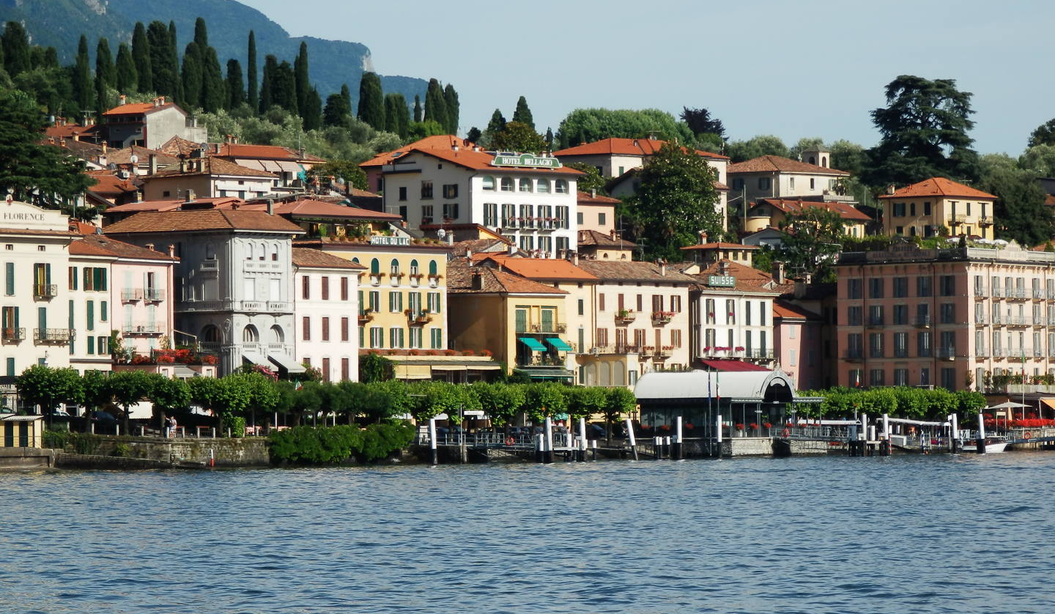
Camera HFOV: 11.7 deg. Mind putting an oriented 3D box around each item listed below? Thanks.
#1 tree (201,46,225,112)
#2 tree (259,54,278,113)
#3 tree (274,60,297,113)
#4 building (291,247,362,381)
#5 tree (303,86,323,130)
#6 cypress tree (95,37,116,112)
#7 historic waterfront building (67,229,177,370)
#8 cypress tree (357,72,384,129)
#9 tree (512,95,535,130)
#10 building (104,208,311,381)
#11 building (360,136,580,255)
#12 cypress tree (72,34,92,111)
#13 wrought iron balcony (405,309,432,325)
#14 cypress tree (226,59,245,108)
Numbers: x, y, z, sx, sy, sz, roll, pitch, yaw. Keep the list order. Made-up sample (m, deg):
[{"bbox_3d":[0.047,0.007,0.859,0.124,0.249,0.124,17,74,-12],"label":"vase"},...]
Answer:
[{"bbox_3d":[-40.536,-28.901,664.000,2.975,9.457,2.975,0,-1,0],"label":"tree"},{"bbox_3d":[-32.513,-27.662,645.000,2.374,7.948,2.374,-1,-1,0],"label":"tree"},{"bbox_3d":[-37.104,-33.438,790.000,3.540,8.849,3.540,-1,-1,0],"label":"tree"},{"bbox_3d":[-20.600,2.798,452.355,8.500,15.955,10.737,-1,-2,33],"label":"building"},{"bbox_3d":[-32.515,-29.769,780.000,3.120,7.239,3.120,-1,-1,0],"label":"tree"},{"bbox_3d":[-63.559,-34.663,775.000,3.224,11.906,3.224,-1,-1,0],"label":"cypress tree"},{"bbox_3d":[-37.980,2.269,433.393,9.800,16.822,18.674,-1,-1,27],"label":"historic waterfront building"},{"bbox_3d":[-20.845,-26.902,682.000,3.601,8.513,3.601,0,-1,0],"label":"cypress tree"},{"bbox_3d":[-0.504,-21.978,630.000,2.722,7.763,2.722,-1,-1,0],"label":"tree"},{"bbox_3d":[-27.938,0.961,444.788,8.164,18.331,17.054,1,-2,-44],"label":"building"},{"bbox_3d":[-6.017,-10.128,546.573,16.139,15.179,17.000,1,-2,-45],"label":"building"},{"bbox_3d":[-55.736,-29.003,645.000,2.580,10.218,2.580,-1,-1,0],"label":"cypress tree"},{"bbox_3d":[-9.793,0.919,463.786,0.800,1.300,2.300,-2,-2,40],"label":"wrought iron balcony"},{"bbox_3d":[-36.590,-27.507,645.000,2.477,7.225,2.477,-1,-1,0],"label":"cypress tree"}]

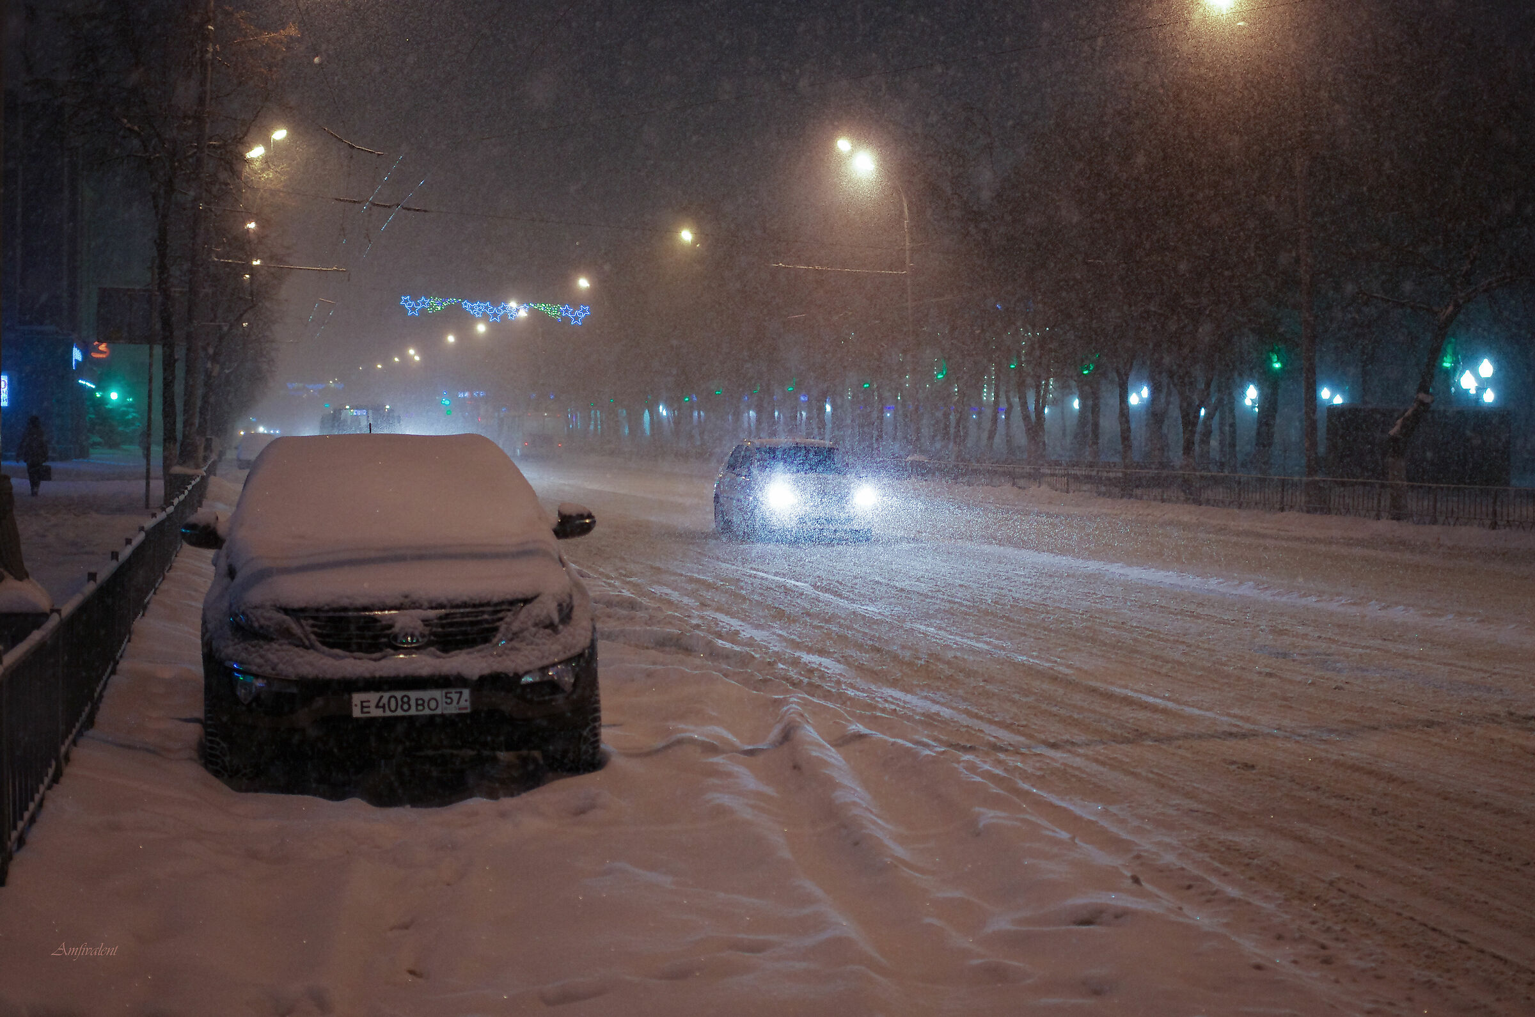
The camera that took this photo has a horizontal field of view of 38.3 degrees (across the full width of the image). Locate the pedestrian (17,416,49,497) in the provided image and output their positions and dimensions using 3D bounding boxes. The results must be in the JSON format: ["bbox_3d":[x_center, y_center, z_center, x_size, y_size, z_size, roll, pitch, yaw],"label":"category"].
[{"bbox_3d":[-15.592,-1.108,47.000,0.640,1.710,0.420,0,2,-13],"label":"pedestrian"}]

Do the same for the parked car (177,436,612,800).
[{"bbox_3d":[-2.093,0.441,12.046,1.930,1.690,4.450,0,2,-13],"label":"parked car"}]

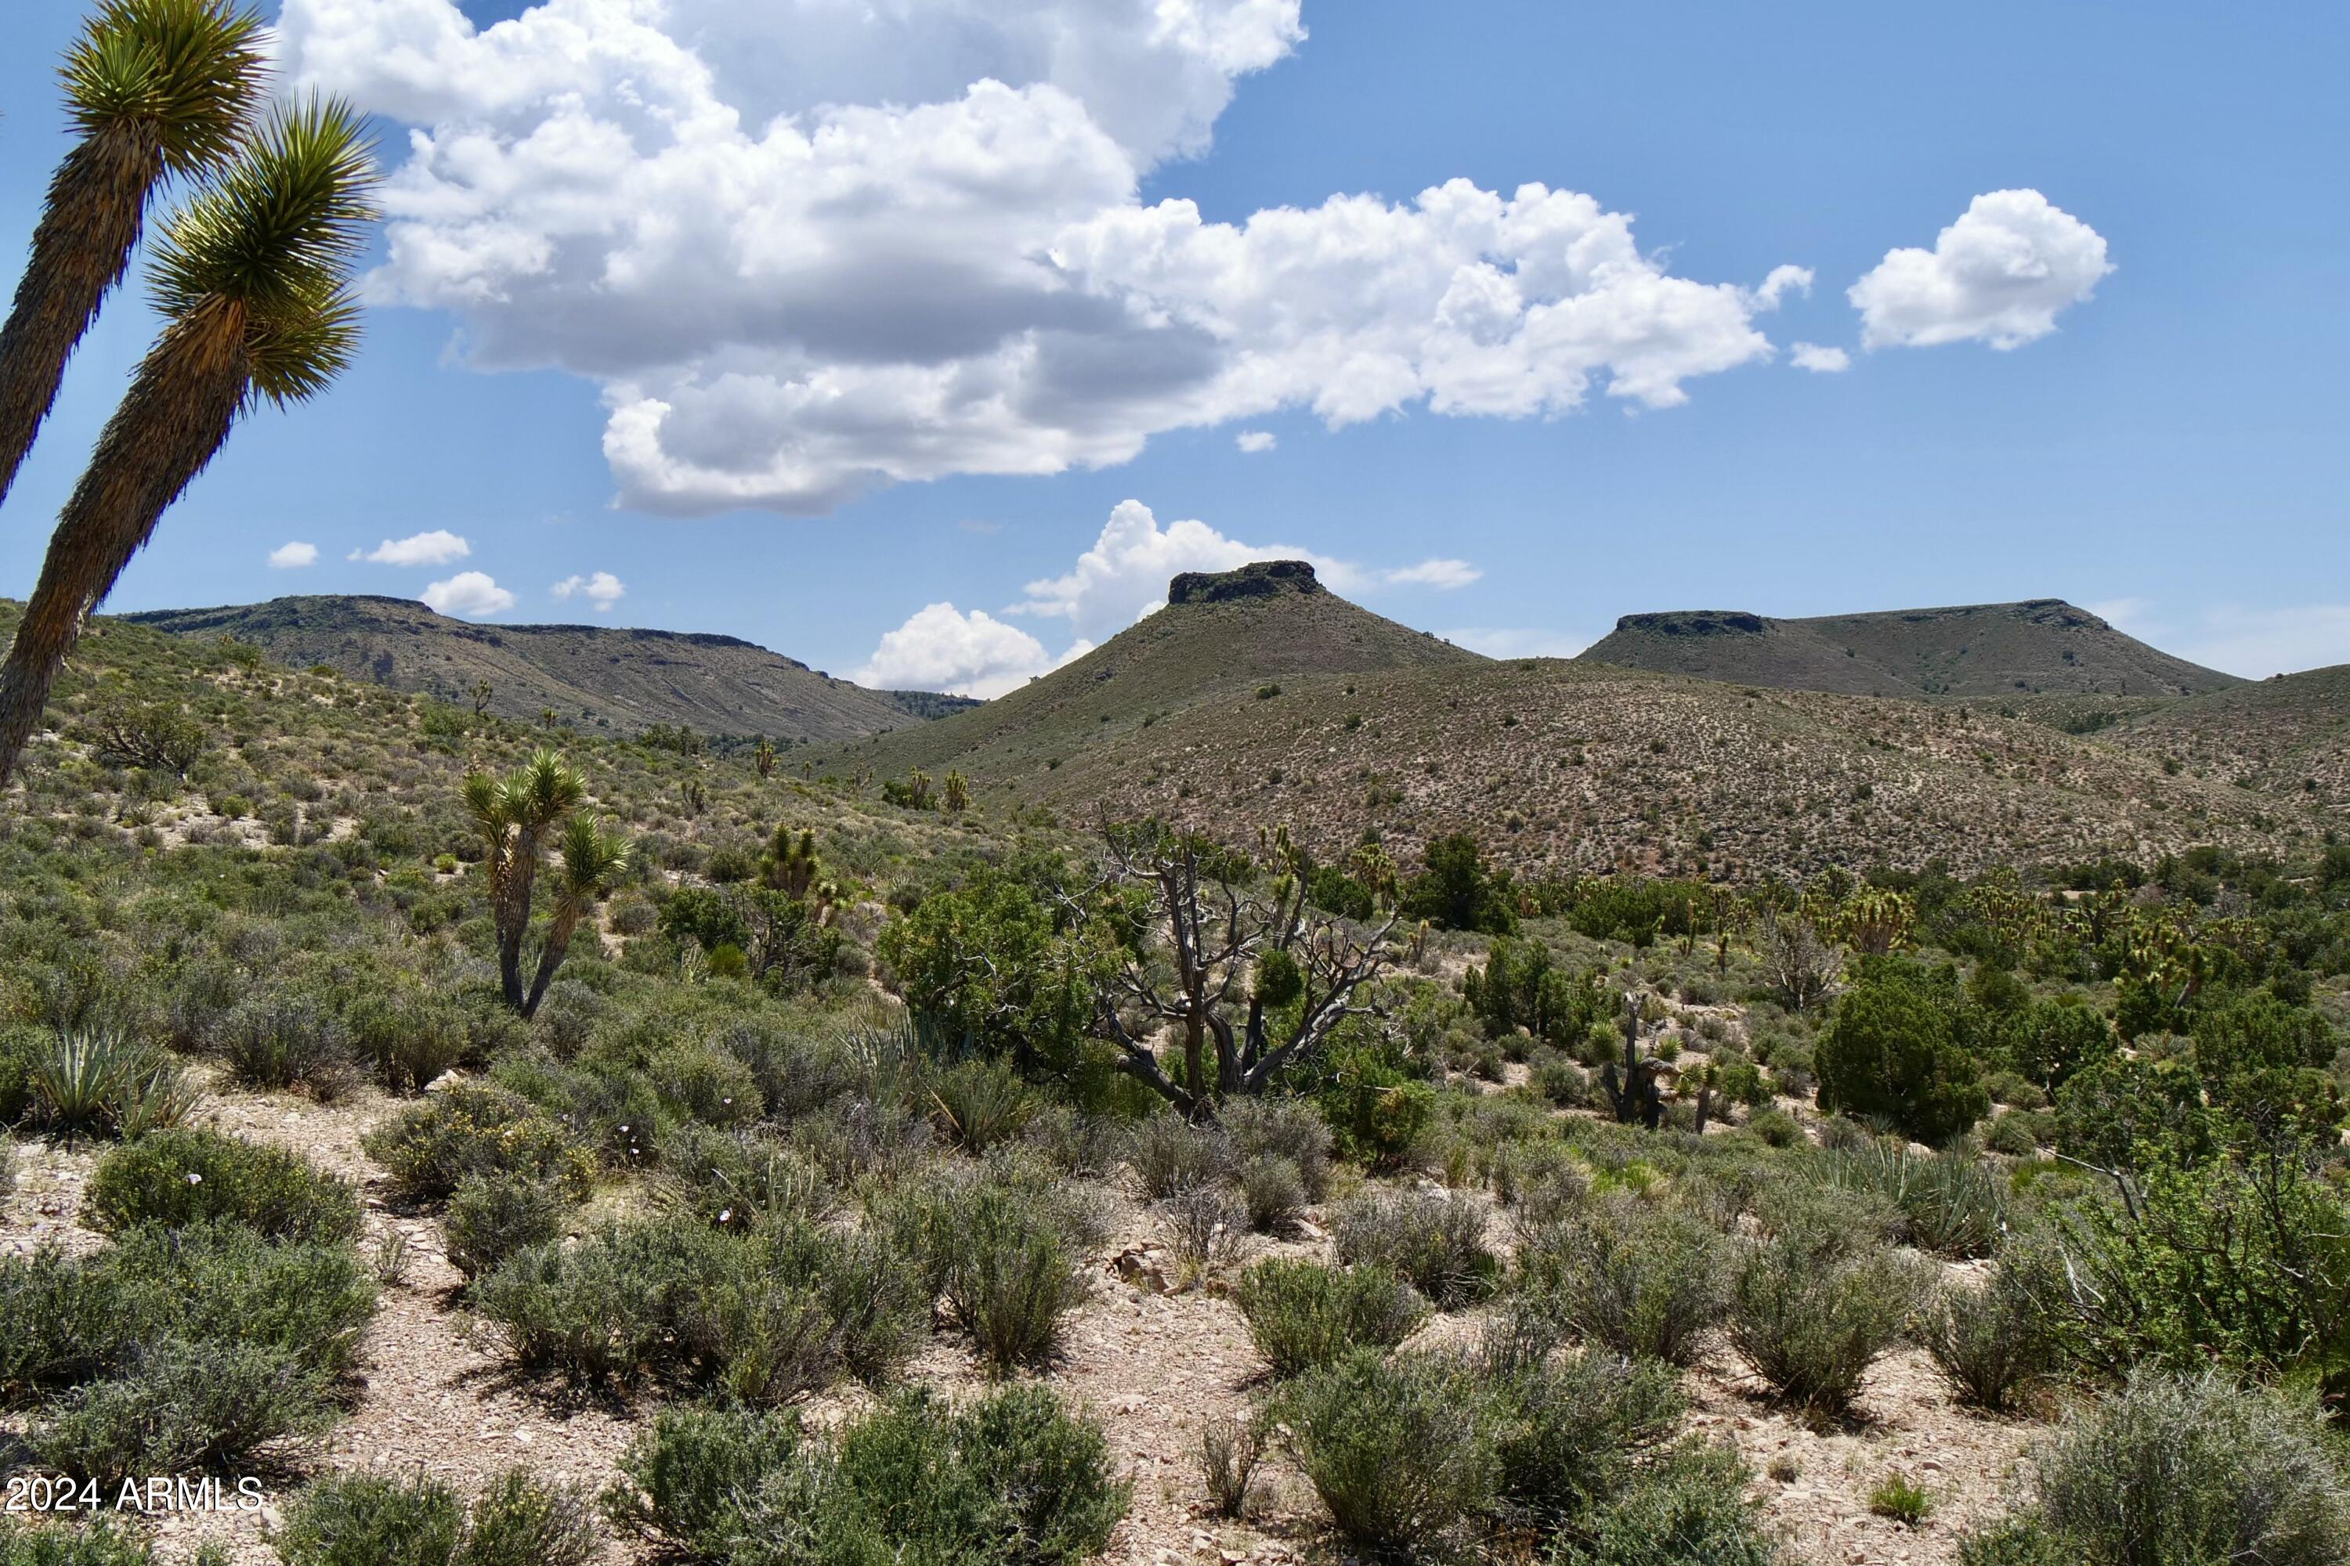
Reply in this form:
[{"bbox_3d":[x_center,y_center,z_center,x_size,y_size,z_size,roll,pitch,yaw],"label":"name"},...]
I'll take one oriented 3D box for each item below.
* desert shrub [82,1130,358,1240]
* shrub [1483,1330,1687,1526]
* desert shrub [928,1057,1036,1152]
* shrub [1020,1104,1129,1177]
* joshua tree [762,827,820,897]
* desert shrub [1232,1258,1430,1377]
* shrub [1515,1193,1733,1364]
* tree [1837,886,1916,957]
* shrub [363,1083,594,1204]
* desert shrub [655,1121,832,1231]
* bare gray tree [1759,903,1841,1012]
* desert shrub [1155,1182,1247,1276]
[{"bbox_3d":[-4.212,1.780,9.800,1.232,0.496,0.950,0,0,0],"label":"desert shrub"},{"bbox_3d":[1.107,1.745,6.000,0.551,0.515,0.523,0,0,0],"label":"shrub"},{"bbox_3d":[-0.955,1.593,11.000,0.537,0.473,0.520,0,0,0],"label":"desert shrub"},{"bbox_3d":[-0.591,2.098,13.000,0.635,0.430,0.603,0,0,0],"label":"shrub"},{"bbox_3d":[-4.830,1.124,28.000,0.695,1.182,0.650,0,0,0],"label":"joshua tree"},{"bbox_3d":[0.475,1.628,6.750,0.597,0.356,0.500,0,0,0],"label":"desert shrub"},{"bbox_3d":[1.403,1.562,6.950,0.650,0.524,0.560,0,0,0],"label":"shrub"},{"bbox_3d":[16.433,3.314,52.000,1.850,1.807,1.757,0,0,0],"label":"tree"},{"bbox_3d":[-2.826,1.460,9.000,0.938,0.492,0.780,0,0,0],"label":"shrub"},{"bbox_3d":[-2.002,1.824,10.300,0.827,0.496,0.700,0,0,0],"label":"desert shrub"},{"bbox_3d":[11.532,3.224,41.000,1.520,2.050,1.450,0,1,0],"label":"bare gray tree"},{"bbox_3d":[0.115,1.991,9.900,0.418,0.410,0.397,0,0,0],"label":"desert shrub"}]

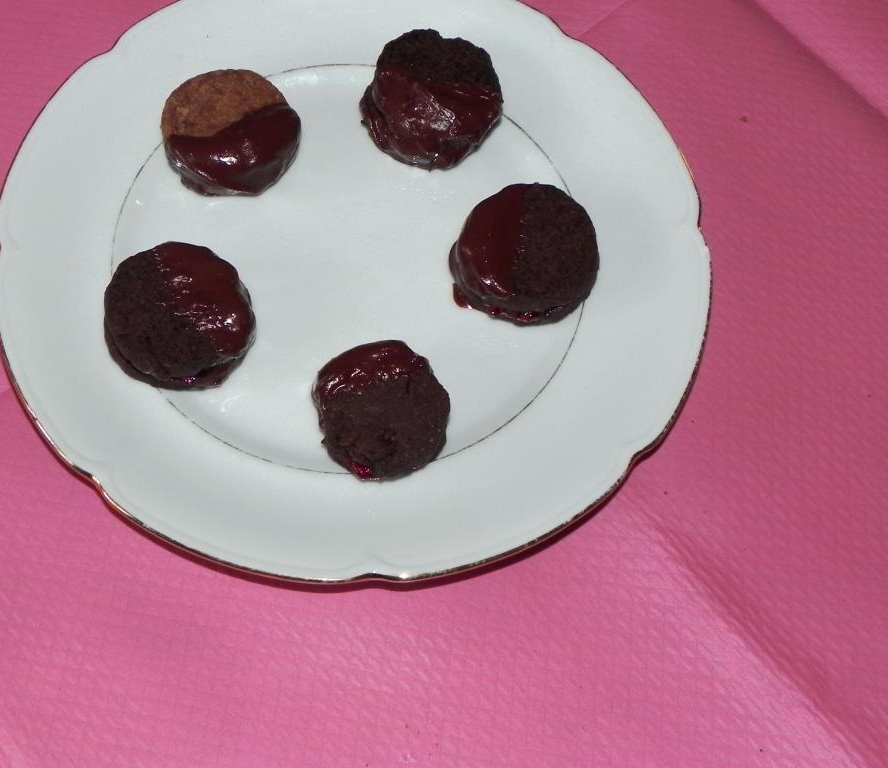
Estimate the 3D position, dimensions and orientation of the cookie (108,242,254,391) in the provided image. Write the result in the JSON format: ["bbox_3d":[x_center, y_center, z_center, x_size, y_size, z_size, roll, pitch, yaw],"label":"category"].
[{"bbox_3d":[-0.088,-0.023,0.405,0.049,0.013,0.051,2,64,-4],"label":"cookie"}]

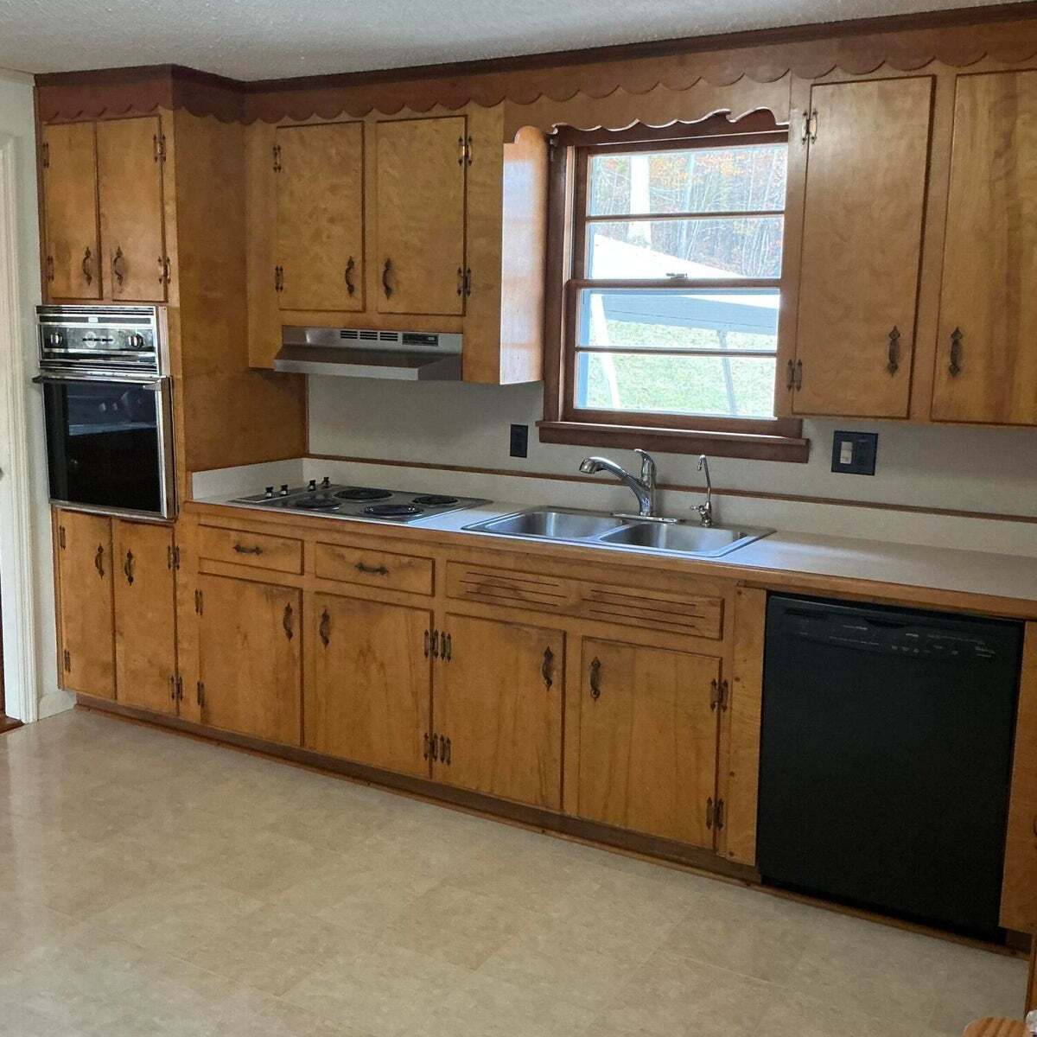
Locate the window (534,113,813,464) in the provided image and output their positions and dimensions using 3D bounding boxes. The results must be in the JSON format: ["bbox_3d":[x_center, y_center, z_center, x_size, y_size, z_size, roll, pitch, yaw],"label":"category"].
[{"bbox_3d":[0.506,-0.745,3.580,0.931,1.057,0.120,6,11,28],"label":"window"}]

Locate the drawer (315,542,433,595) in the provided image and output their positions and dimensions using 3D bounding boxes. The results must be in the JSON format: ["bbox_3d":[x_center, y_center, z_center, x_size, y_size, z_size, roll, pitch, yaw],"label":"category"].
[{"bbox_3d":[-0.351,0.124,3.726,0.457,0.122,0.490,6,11,28],"label":"drawer"}]

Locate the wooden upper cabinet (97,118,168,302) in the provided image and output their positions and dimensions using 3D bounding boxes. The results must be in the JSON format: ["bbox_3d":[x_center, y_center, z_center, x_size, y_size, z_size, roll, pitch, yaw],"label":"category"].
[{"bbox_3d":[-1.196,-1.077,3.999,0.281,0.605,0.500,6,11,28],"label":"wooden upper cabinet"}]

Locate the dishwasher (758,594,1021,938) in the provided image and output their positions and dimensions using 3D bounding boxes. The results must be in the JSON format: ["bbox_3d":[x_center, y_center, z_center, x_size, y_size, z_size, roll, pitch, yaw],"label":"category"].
[{"bbox_3d":[1.053,0.593,3.100,0.615,0.835,0.610,6,11,28],"label":"dishwasher"}]

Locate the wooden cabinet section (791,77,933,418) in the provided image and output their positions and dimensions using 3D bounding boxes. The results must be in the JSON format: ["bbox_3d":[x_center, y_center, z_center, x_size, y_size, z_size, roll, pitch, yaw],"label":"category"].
[{"bbox_3d":[0.995,-0.739,3.160,0.329,0.902,0.331,6,10,29],"label":"wooden cabinet section"}]

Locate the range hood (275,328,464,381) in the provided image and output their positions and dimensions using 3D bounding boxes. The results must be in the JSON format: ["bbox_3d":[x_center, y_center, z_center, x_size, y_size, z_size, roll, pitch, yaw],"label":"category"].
[{"bbox_3d":[-0.475,-0.576,3.877,0.752,0.160,0.440,6,11,28],"label":"range hood"}]

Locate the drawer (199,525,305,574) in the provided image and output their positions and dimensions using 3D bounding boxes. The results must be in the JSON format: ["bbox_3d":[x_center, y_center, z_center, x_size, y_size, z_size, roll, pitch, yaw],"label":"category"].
[{"bbox_3d":[-0.797,0.072,3.963,0.460,0.124,0.490,6,11,28],"label":"drawer"}]

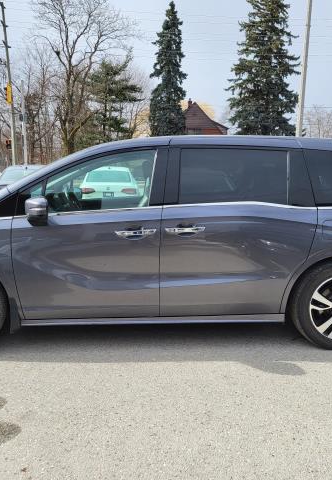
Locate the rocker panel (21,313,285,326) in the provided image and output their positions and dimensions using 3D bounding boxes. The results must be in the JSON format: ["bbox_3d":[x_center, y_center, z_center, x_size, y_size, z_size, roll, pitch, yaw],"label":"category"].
[{"bbox_3d":[-0.086,0.612,3.699,2.020,0.075,0.080,0,8,-3],"label":"rocker panel"}]

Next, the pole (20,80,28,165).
[{"bbox_3d":[-8.630,-6.225,29.430,0.240,6.800,0.240,0,8,0],"label":"pole"}]

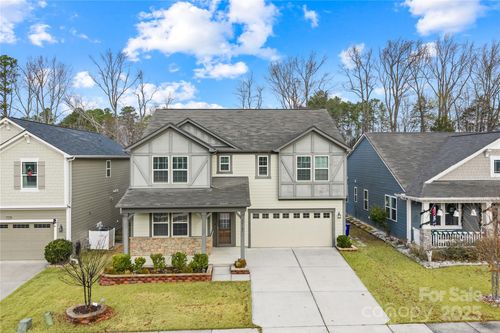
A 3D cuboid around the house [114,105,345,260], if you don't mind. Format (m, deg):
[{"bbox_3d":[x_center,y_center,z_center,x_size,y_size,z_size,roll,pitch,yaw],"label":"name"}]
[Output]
[{"bbox_3d":[-0.450,0.313,27.218,12.900,9.150,15.200,0,2,0],"label":"house"}]

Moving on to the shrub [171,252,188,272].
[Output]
[{"bbox_3d":[-3.459,4.718,19.138,0.770,0.880,0.720,0,2,-2],"label":"shrub"}]

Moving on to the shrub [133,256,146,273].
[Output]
[{"bbox_3d":[-5.180,4.563,18.276,0.640,0.720,0.620,0,2,0],"label":"shrub"}]

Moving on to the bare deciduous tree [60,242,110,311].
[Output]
[{"bbox_3d":[-6.771,4.407,15.912,1.950,2.800,1.850,0,2,-2],"label":"bare deciduous tree"}]

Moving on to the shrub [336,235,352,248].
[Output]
[{"bbox_3d":[5.652,4.472,23.090,0.900,0.720,0.840,0,2,-2],"label":"shrub"}]

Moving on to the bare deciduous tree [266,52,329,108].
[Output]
[{"bbox_3d":[6.600,-5.914,55.864,8.700,20.900,8.000,0,2,0],"label":"bare deciduous tree"}]

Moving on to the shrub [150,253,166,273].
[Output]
[{"bbox_3d":[-4.511,4.725,19.088,0.720,0.860,0.680,0,2,-2],"label":"shrub"}]

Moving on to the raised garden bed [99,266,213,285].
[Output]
[{"bbox_3d":[-4.330,5.128,18.491,5.150,0.460,1.800,0,2,0],"label":"raised garden bed"}]

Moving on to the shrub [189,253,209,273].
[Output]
[{"bbox_3d":[-2.524,4.747,19.188,0.930,0.860,0.820,0,2,-2],"label":"shrub"}]

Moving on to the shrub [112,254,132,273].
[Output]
[{"bbox_3d":[-6.226,4.704,18.938,0.930,0.880,0.850,0,2,-2],"label":"shrub"}]

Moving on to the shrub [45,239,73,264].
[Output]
[{"bbox_3d":[-10.550,4.653,21.529,1.550,1.430,1.500,0,2,0],"label":"shrub"}]

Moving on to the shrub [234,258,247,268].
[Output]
[{"bbox_3d":[-0.462,4.862,19.494,0.580,0.470,0.540,0,2,-2],"label":"shrub"}]

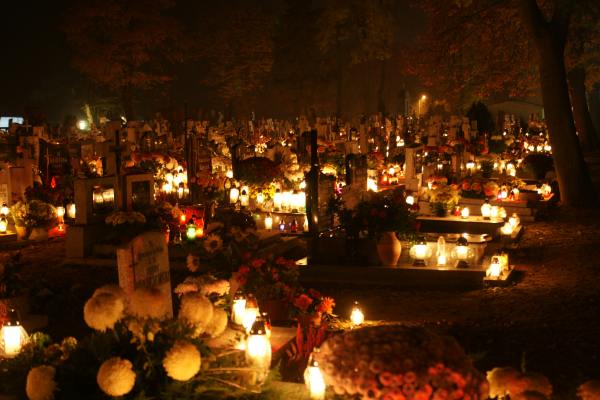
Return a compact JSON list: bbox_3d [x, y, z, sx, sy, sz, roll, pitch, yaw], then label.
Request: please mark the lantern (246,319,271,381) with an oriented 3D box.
[{"bbox_3d":[-0.206,0.742,4.300,0.118,0.305,0.118,0,5,0],"label":"lantern"}]

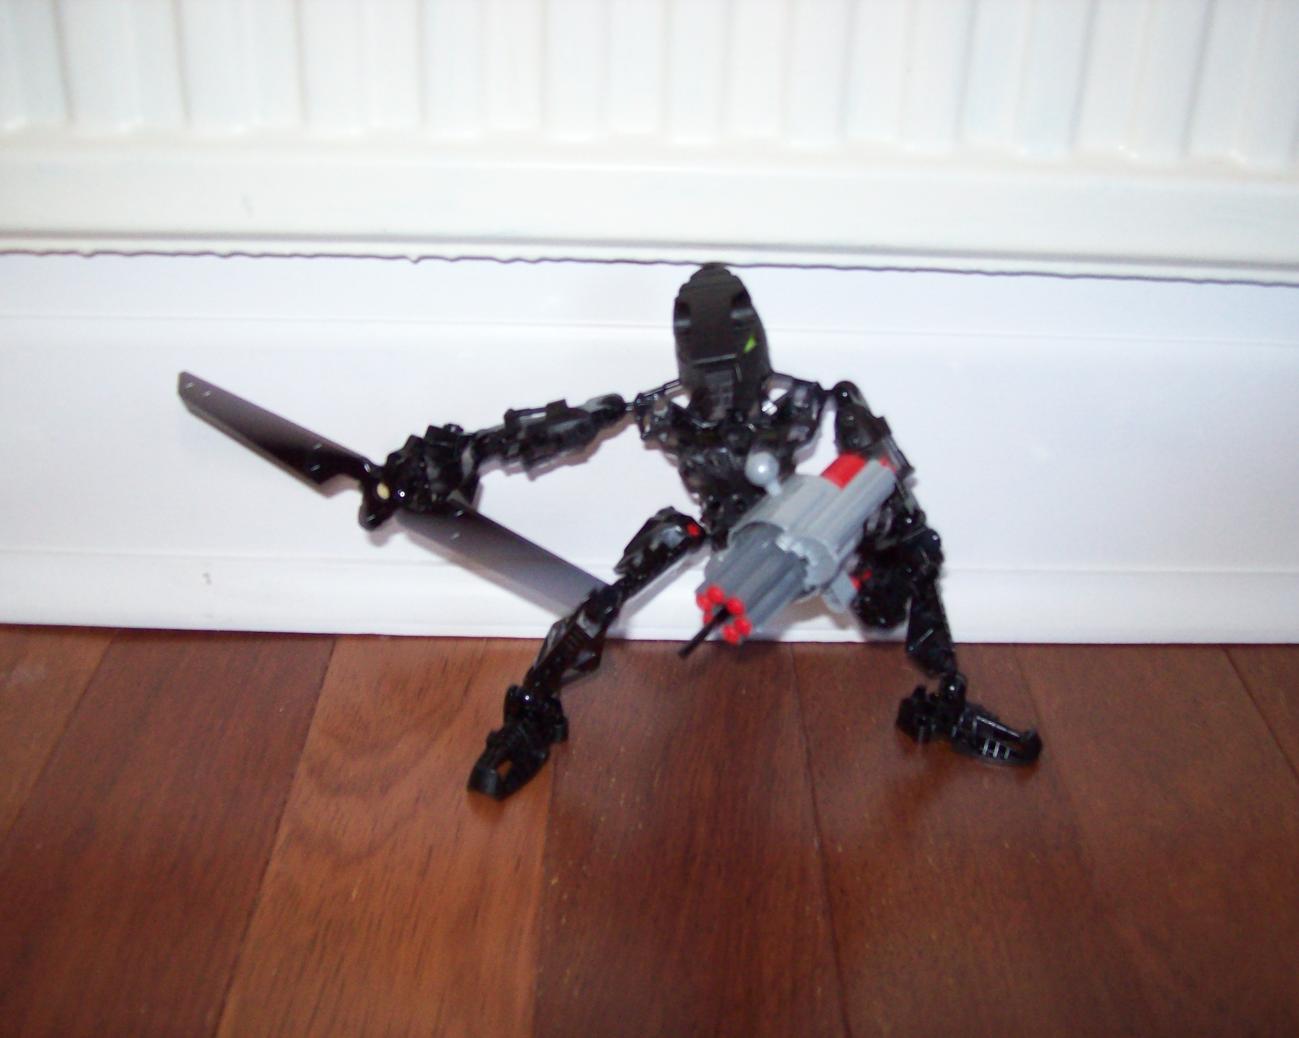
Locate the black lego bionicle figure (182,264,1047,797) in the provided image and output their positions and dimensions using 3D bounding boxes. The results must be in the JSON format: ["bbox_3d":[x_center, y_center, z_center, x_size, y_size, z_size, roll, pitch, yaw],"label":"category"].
[{"bbox_3d":[-0.006,0.004,0.472,0.301,0.178,0.093,1,31,-1],"label":"black lego bionicle figure"}]

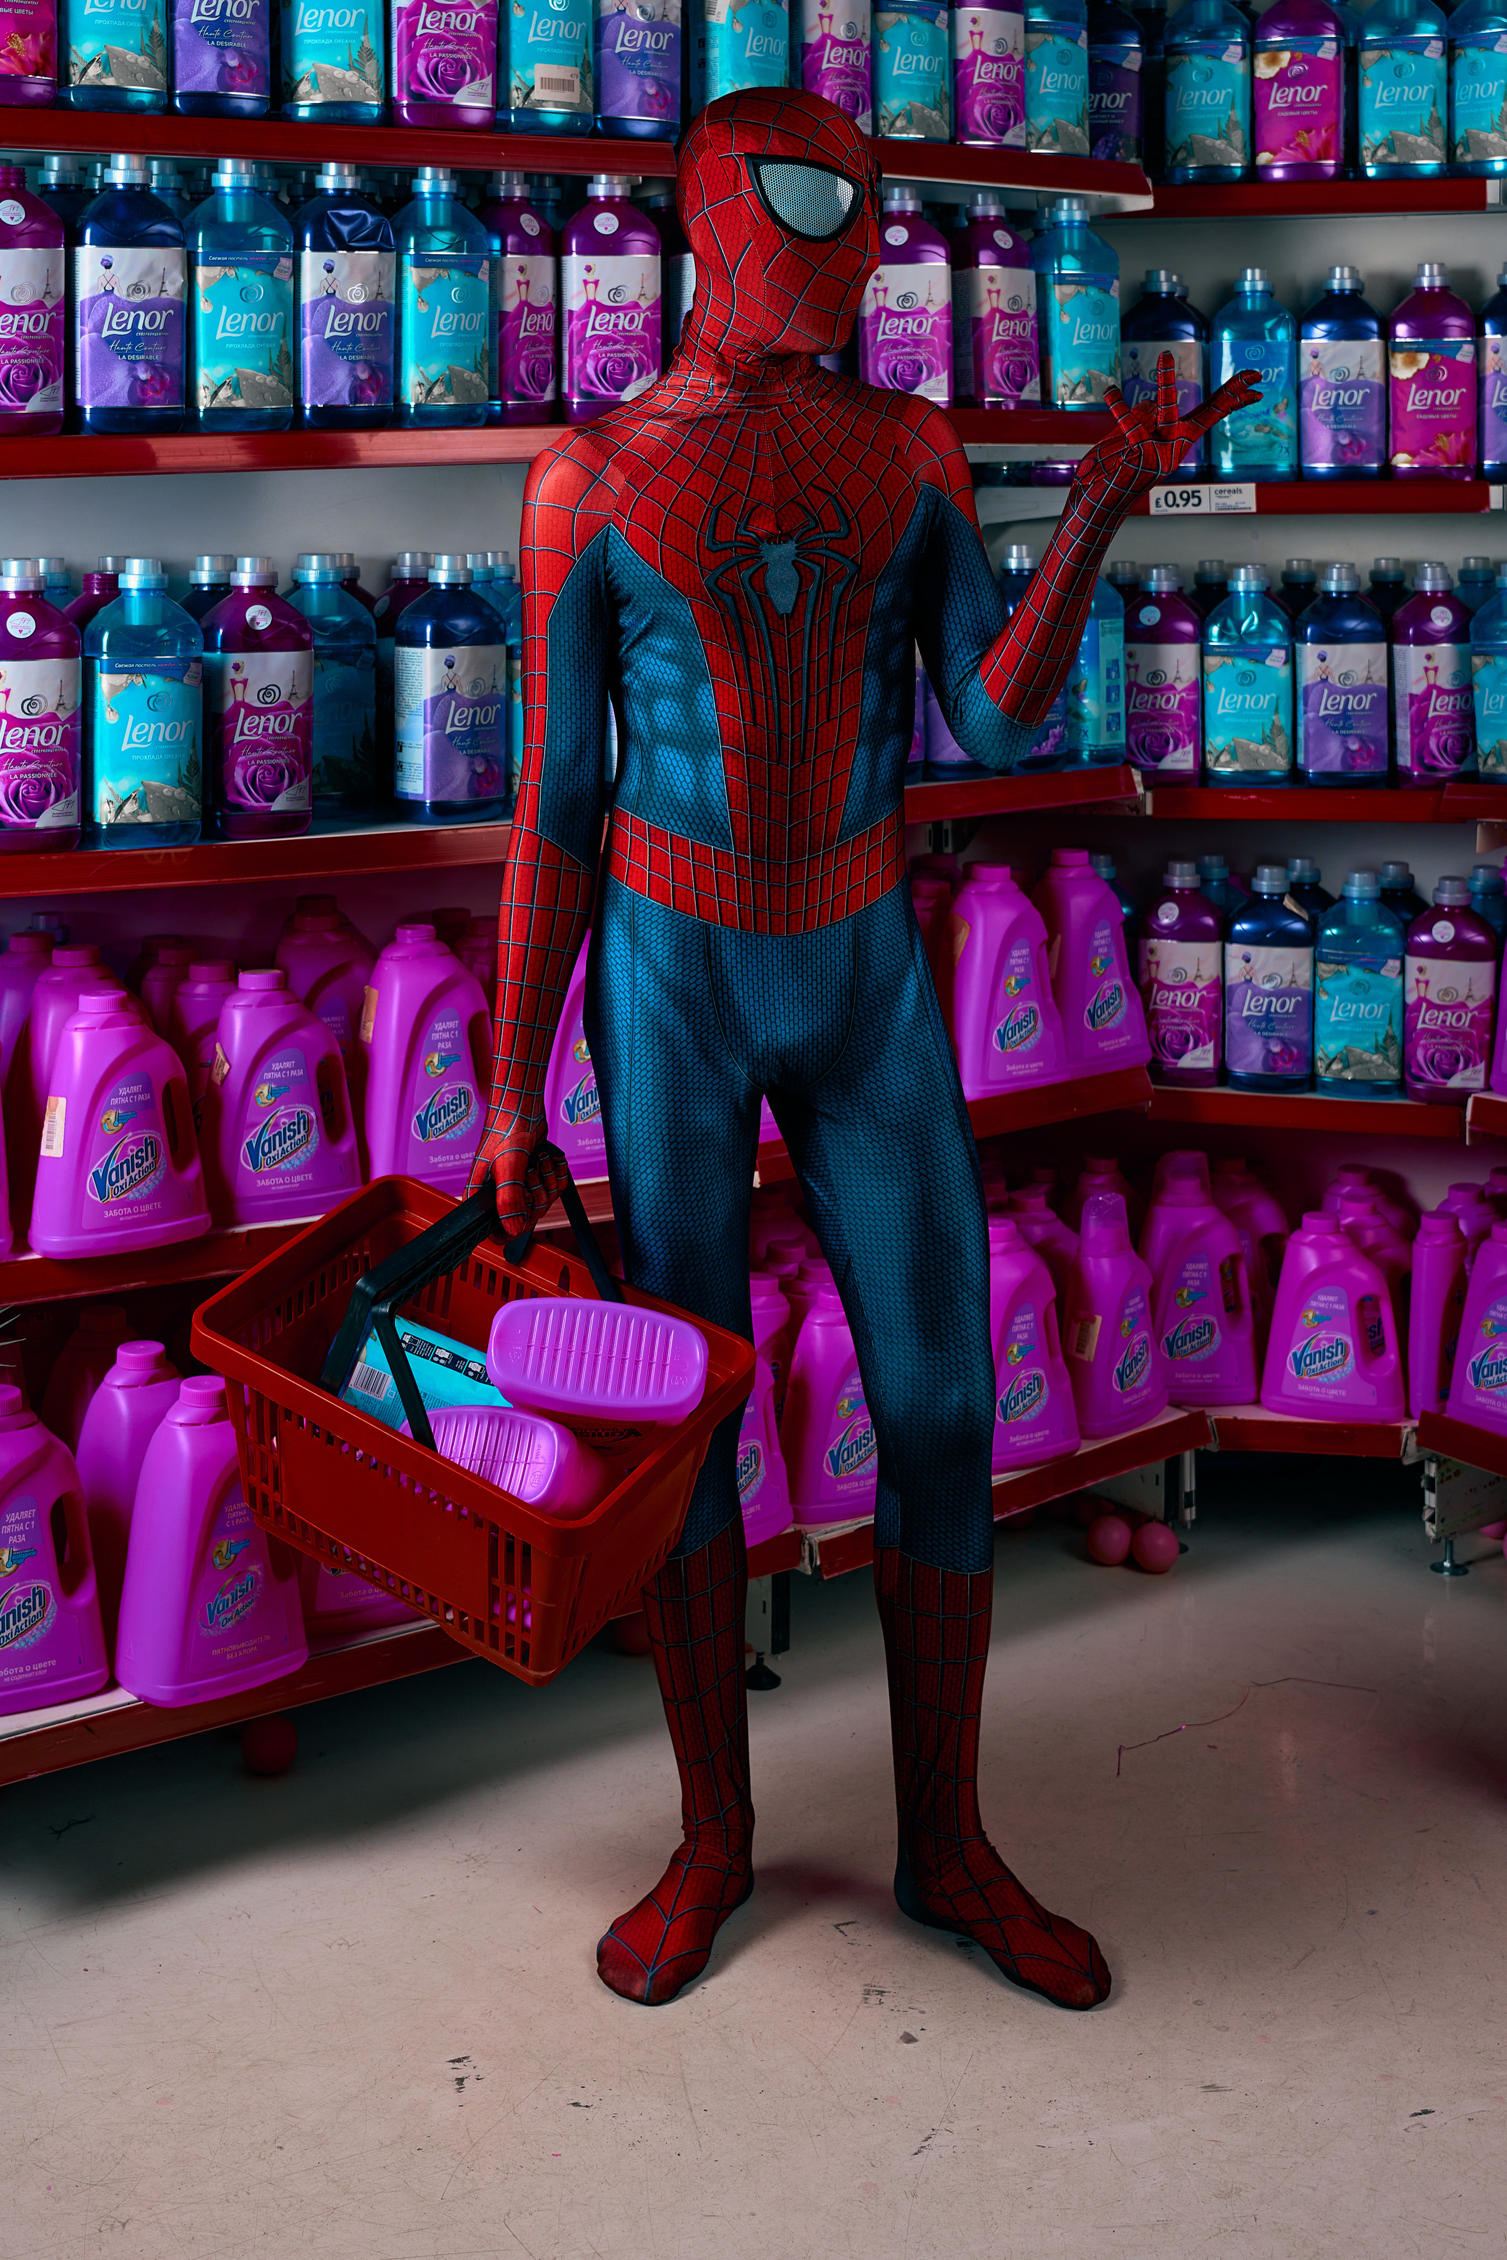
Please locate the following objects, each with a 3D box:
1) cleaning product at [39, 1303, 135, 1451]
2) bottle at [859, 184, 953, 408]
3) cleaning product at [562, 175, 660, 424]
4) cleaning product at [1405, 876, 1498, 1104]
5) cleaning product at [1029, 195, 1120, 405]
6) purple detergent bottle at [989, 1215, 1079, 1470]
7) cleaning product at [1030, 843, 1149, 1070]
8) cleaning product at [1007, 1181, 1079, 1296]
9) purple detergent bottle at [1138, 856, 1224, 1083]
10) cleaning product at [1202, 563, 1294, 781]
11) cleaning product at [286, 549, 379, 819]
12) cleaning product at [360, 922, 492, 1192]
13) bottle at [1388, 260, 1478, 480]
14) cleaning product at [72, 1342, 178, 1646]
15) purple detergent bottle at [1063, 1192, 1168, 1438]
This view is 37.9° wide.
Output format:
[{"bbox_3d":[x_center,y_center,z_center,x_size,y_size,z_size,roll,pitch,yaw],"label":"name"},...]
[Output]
[{"bbox_3d":[-0.724,0.339,2.460,0.182,0.280,0.112,-7,12,-39],"label":"cleaning product"},{"bbox_3d":[0.200,-1.097,2.890,0.116,0.288,0.086,1,9,8],"label":"bottle"},{"bbox_3d":[-0.170,-0.992,2.620,0.116,0.288,0.086,-1,9,-9],"label":"cleaning product"},{"bbox_3d":[0.928,-0.187,2.920,0.116,0.288,0.086,4,10,23],"label":"cleaning product"},{"bbox_3d":[0.453,-1.169,3.110,0.120,0.290,0.080,-7,12,-36],"label":"cleaning product"},{"bbox_3d":[0.311,0.256,2.760,0.182,0.280,0.112,-5,10,-30],"label":"purple detergent bottle"},{"bbox_3d":[0.426,-0.219,2.820,0.185,0.265,0.100,-9,13,-40],"label":"cleaning product"},{"bbox_3d":[0.369,0.218,2.780,0.155,0.287,0.105,-9,16,-32],"label":"cleaning product"},{"bbox_3d":[0.566,-0.212,2.920,0.116,0.288,0.086,3,9,18],"label":"purple detergent bottle"},{"bbox_3d":[0.687,-0.636,3.050,0.120,0.298,0.086,3,14,13],"label":"cleaning product"},{"bbox_3d":[-0.506,-0.532,2.600,0.120,0.298,0.086,-6,15,-23],"label":"cleaning product"},{"bbox_3d":[-0.348,-0.081,2.420,0.155,0.287,0.105,-7,15,-28],"label":"cleaning product"},{"bbox_3d":[0.927,-1.039,3.000,0.116,0.288,0.086,2,9,12],"label":"bottle"},{"bbox_3d":[-0.590,0.348,2.160,0.100,0.265,0.185,9,14,42],"label":"cleaning product"},{"bbox_3d":[0.460,0.228,2.790,0.125,0.275,0.085,-12,18,-41],"label":"purple detergent bottle"}]

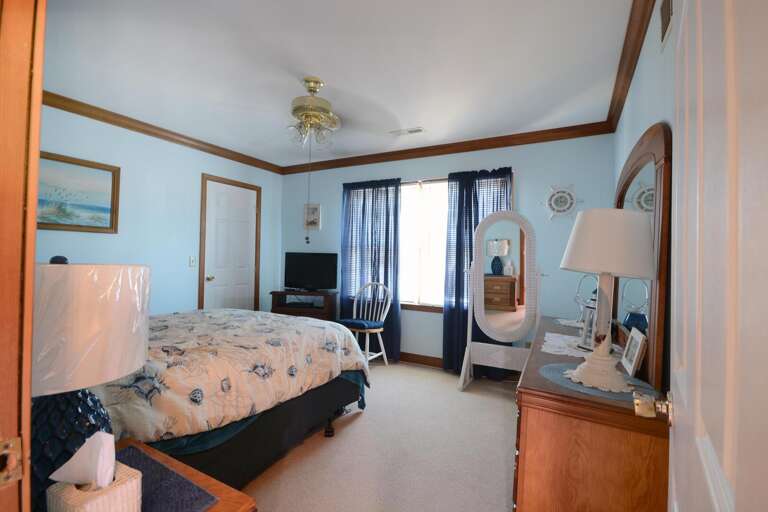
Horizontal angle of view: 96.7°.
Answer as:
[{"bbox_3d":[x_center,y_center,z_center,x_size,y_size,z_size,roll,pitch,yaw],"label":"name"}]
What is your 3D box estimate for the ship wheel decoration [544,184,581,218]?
[{"bbox_3d":[1.663,-0.511,3.182,0.330,0.330,0.040,1,0,29],"label":"ship wheel decoration"}]

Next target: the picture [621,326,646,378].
[{"bbox_3d":[0.955,0.358,1.294,0.027,0.150,0.210,16,6,27],"label":"picture"}]

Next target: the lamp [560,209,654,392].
[{"bbox_3d":[0.843,0.156,1.318,0.310,0.650,0.310,1,-1,27],"label":"lamp"}]

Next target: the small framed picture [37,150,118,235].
[{"bbox_3d":[-2.575,-0.512,2.767,0.040,0.600,0.770,1,-1,27],"label":"small framed picture"}]

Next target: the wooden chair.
[{"bbox_3d":[-0.199,0.760,3.751,0.460,0.920,0.520,1,-1,31],"label":"wooden chair"}]

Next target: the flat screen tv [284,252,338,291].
[{"bbox_3d":[-0.920,0.197,4.350,0.670,0.470,0.140,1,-1,2],"label":"flat screen tv"}]

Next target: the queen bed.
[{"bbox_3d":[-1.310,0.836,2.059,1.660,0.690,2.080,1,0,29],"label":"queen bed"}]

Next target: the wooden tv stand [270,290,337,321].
[{"bbox_3d":[-0.967,0.815,4.199,0.750,0.762,0.420,2,0,1],"label":"wooden tv stand"}]

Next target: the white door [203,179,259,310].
[{"bbox_3d":[-1.876,0.168,4.192,0.050,2.040,0.740,1,-1,27],"label":"white door"}]

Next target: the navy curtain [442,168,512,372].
[{"bbox_3d":[0.968,0.176,3.569,0.690,2.135,0.100,1,-1,27],"label":"navy curtain"}]

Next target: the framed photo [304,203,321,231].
[{"bbox_3d":[-0.990,-0.538,4.672,0.285,0.360,0.025,1,0,29],"label":"framed photo"}]

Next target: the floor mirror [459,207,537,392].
[{"bbox_3d":[1.088,0.429,3.108,0.670,1.650,0.370,1,0,29],"label":"floor mirror"}]

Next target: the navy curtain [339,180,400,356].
[{"bbox_3d":[-0.188,0.157,4.163,0.800,2.135,0.100,1,-1,27],"label":"navy curtain"}]

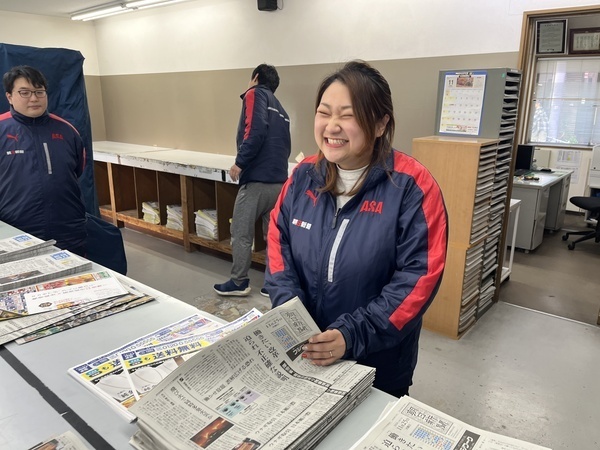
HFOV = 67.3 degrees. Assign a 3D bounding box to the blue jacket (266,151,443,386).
[{"bbox_3d":[0.137,0.112,1.188,0.520,0.650,0.370,10,18,32],"label":"blue jacket"}]

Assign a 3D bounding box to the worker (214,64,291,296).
[{"bbox_3d":[-0.336,-0.276,3.396,0.500,1.730,0.500,6,17,20],"label":"worker"}]

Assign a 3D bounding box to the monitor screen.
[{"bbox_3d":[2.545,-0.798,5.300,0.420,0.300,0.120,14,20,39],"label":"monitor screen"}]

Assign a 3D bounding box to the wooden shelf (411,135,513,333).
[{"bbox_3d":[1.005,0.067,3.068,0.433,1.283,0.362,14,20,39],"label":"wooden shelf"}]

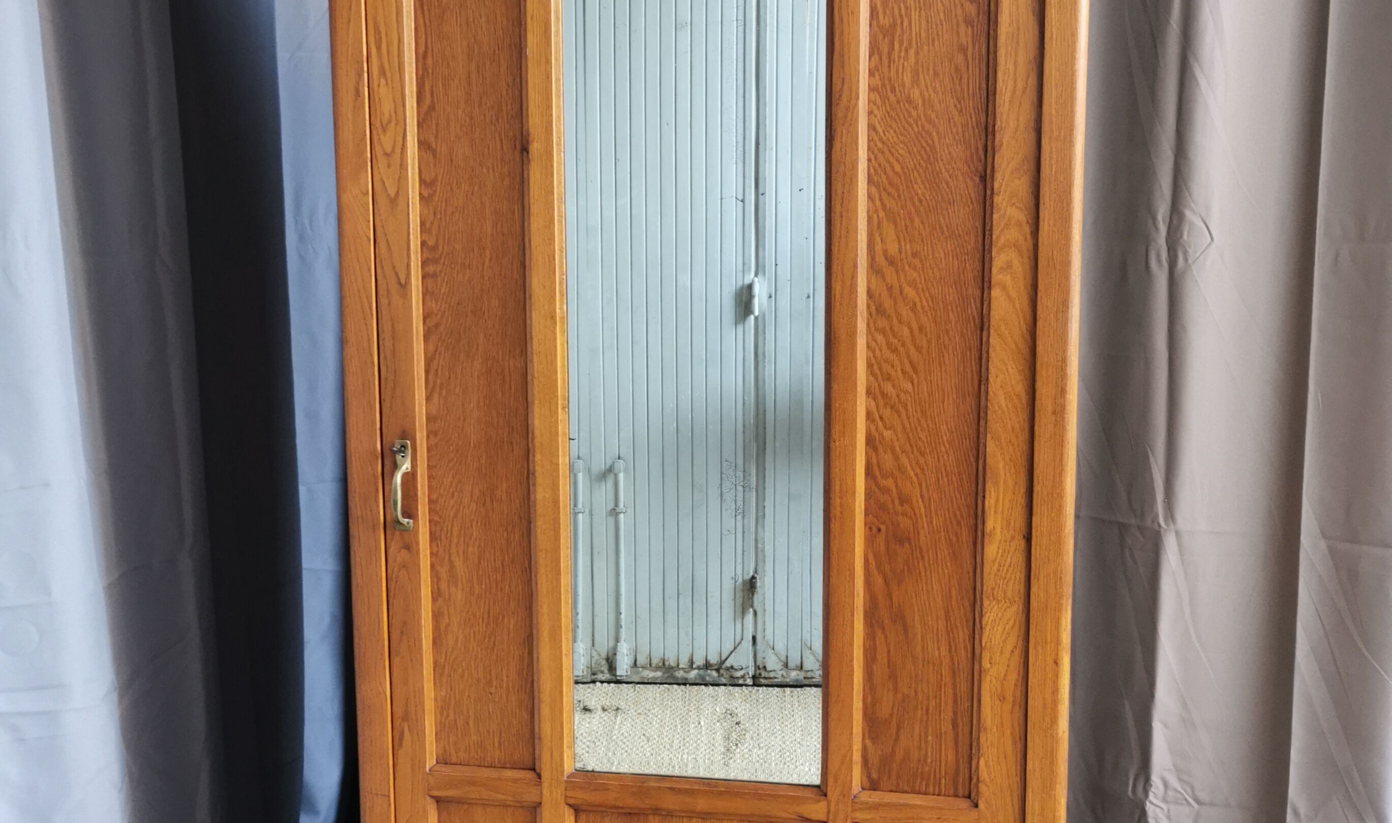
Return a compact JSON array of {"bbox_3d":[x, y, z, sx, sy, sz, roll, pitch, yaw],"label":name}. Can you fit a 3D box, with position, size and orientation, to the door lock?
[{"bbox_3d":[-0.361,0.094,1.908,0.017,0.112,0.028,1,9,10],"label":"door lock"}]

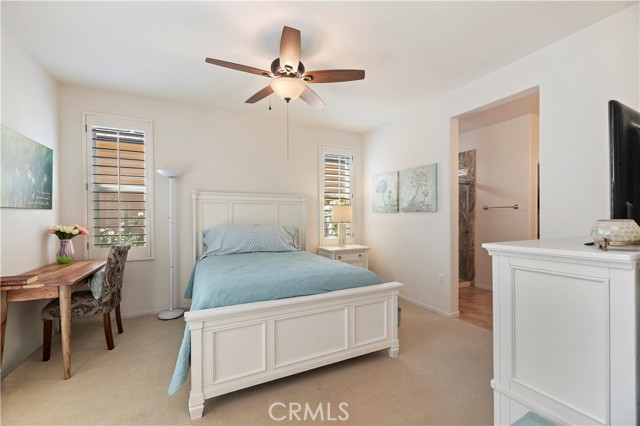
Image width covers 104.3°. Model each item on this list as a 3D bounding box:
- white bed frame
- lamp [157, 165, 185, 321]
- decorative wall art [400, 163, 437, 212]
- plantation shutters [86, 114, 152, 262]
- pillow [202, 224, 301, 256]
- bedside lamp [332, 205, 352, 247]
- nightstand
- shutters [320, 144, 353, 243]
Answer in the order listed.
[{"bbox_3d":[-0.497,0.510,2.805,1.710,1.555,2.100,0,0,-26],"label":"white bed frame"},{"bbox_3d":[-1.858,0.374,3.108,0.295,1.830,0.295,0,0,-26],"label":"lamp"},{"bbox_3d":[1.342,-0.315,3.419,0.040,0.625,0.630,0,0,-26],"label":"decorative wall art"},{"bbox_3d":[-2.382,-0.281,2.972,0.690,1.750,0.070,0,0,-26],"label":"plantation shutters"},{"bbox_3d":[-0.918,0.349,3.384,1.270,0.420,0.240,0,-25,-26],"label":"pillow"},{"bbox_3d":[0.382,0.225,4.117,0.330,0.700,0.330,0,0,-26],"label":"bedside lamp"},{"bbox_3d":[0.408,0.933,4.096,0.740,0.715,0.440,0,0,-26],"label":"nightstand"},{"bbox_3d":[0.306,-0.280,4.304,0.680,1.740,0.070,0,0,-26],"label":"shutters"}]

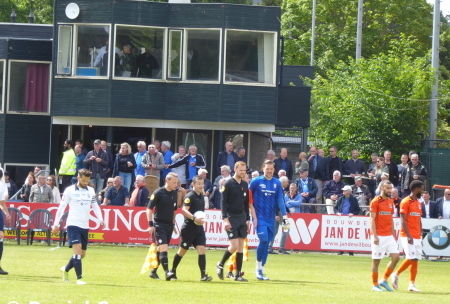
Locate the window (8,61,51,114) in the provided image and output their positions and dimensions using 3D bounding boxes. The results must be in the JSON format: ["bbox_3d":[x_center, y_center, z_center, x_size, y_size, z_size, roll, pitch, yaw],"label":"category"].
[{"bbox_3d":[-4.955,-1.627,87.500,1.260,1.350,0.120,2,0,-27],"label":"window"}]

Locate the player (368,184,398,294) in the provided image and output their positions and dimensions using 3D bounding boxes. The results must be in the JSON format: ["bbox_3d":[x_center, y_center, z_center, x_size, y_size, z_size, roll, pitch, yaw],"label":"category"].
[{"bbox_3d":[2.474,1.304,53.200,0.540,1.730,0.520,2,0,-42],"label":"player"}]

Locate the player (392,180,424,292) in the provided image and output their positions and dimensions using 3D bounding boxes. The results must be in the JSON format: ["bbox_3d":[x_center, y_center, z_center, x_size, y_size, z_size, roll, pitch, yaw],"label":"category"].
[{"bbox_3d":[2.824,1.304,53.400,0.580,1.740,0.520,2,0,40],"label":"player"}]

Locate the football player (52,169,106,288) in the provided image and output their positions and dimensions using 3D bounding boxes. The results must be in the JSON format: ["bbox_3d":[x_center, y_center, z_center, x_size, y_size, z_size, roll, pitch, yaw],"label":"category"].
[{"bbox_3d":[-2.210,1.134,52.200,0.680,1.750,0.520,2,0,-33],"label":"football player"}]

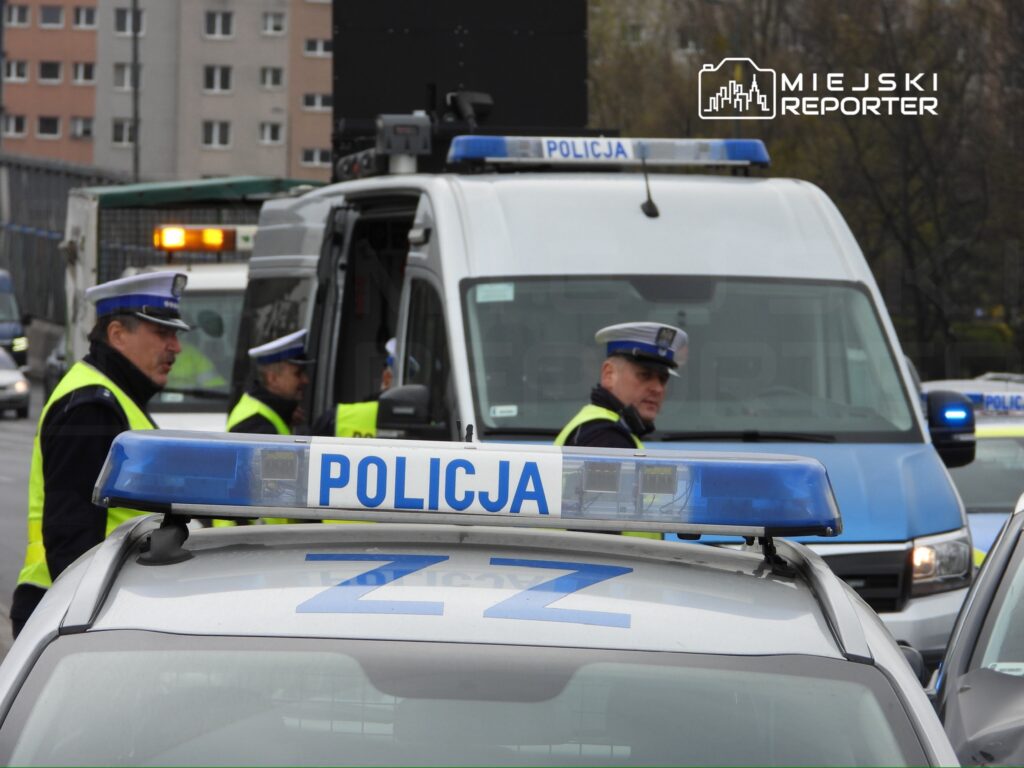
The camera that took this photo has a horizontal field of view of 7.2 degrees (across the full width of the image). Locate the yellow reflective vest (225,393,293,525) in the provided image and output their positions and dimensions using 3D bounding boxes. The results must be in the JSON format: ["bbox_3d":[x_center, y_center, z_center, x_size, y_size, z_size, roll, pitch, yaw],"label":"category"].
[{"bbox_3d":[-1.120,0.375,35.500,0.320,0.670,0.480,1,0,-6],"label":"yellow reflective vest"}]

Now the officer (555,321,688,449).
[{"bbox_3d":[0.290,0.755,23.900,0.420,1.870,0.540,1,0,18],"label":"officer"}]

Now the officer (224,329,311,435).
[{"bbox_3d":[-1.085,0.710,35.500,0.420,1.880,0.520,1,0,-6],"label":"officer"}]

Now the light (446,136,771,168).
[{"bbox_3d":[0.404,-0.969,33.900,1.330,0.115,0.300,1,0,-10],"label":"light"}]

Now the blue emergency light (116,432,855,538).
[{"bbox_3d":[-0.070,0.155,12.500,1.140,0.120,0.300,2,0,0],"label":"blue emergency light"}]

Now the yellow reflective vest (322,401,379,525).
[{"bbox_3d":[-0.580,0.385,34.600,0.470,0.660,0.310,1,0,20],"label":"yellow reflective vest"}]

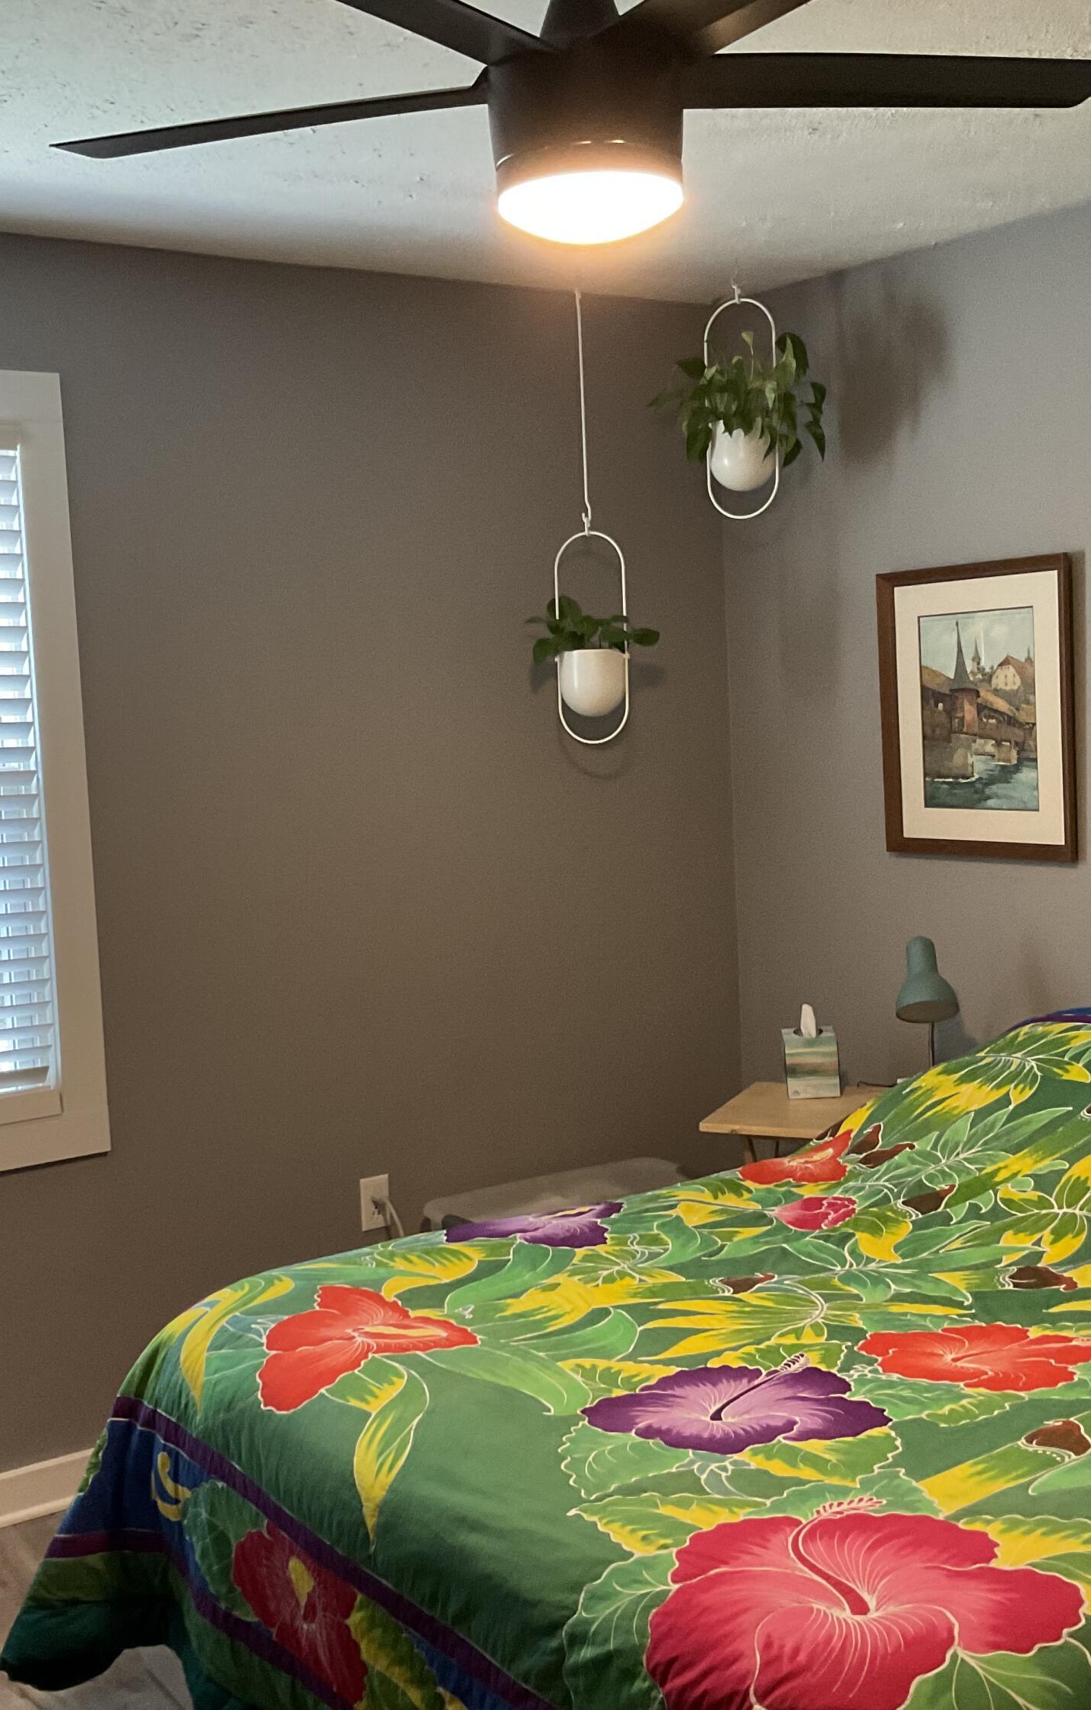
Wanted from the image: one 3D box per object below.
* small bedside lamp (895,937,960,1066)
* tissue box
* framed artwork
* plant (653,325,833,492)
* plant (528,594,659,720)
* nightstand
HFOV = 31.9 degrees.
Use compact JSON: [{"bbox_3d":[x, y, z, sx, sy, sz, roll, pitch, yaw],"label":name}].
[{"bbox_3d":[0.774,0.339,3.866,0.137,0.346,0.180,-2,5,1],"label":"small bedside lamp"},{"bbox_3d":[0.566,0.443,4.044,0.107,0.125,0.107,-2,5,3],"label":"tissue box"},{"bbox_3d":[0.875,-0.295,3.896,0.025,0.592,0.507,-6,6,-34],"label":"framed artwork"},{"bbox_3d":[0.415,-0.951,4.106,0.360,0.329,0.310,-2,5,6],"label":"plant"},{"bbox_3d":[0.106,-0.433,4.191,0.280,0.262,0.215,-2,5,2],"label":"plant"},{"bbox_3d":[0.621,0.854,3.930,0.470,0.678,0.402,0,5,23],"label":"nightstand"}]

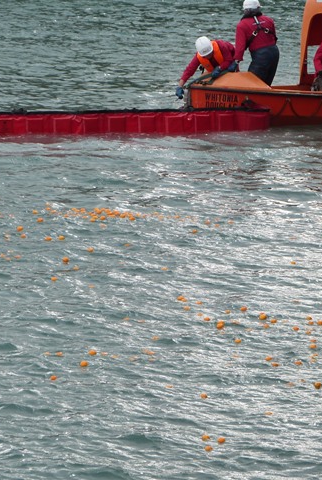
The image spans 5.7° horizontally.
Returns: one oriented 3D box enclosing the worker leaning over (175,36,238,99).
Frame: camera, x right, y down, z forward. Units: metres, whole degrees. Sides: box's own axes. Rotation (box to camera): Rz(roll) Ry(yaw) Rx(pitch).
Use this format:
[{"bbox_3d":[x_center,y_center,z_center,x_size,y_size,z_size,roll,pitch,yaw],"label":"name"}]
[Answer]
[{"bbox_3d":[0.679,-2.364,45.957,0.750,1.150,0.880,6,11,30],"label":"worker leaning over"}]

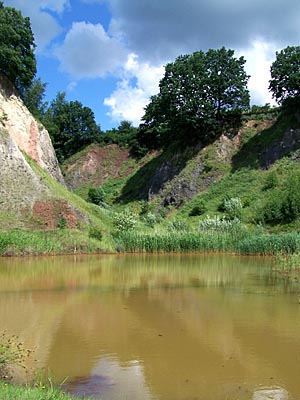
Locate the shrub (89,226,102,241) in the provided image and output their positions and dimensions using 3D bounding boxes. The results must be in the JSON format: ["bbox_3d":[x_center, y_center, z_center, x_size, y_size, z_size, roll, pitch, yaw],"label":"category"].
[{"bbox_3d":[-5.210,3.200,42.000,1.330,1.330,1.300,0,-4,0],"label":"shrub"}]

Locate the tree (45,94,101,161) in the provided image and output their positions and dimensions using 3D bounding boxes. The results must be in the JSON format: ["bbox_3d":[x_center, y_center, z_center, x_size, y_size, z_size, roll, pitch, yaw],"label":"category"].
[{"bbox_3d":[-16.240,-15.190,92.000,11.520,14.400,11.000,0,-4,0],"label":"tree"}]

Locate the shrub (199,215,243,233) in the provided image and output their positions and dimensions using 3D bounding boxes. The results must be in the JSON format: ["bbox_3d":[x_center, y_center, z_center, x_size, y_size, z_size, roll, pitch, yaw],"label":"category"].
[{"bbox_3d":[7.550,2.680,47.000,4.670,2.230,2.500,0,-4,0],"label":"shrub"}]

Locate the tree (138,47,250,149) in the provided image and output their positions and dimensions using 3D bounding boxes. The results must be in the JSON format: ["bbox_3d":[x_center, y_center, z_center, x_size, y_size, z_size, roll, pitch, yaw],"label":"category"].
[{"bbox_3d":[7.600,-17.510,75.000,18.560,16.900,15.000,0,-4,0],"label":"tree"}]

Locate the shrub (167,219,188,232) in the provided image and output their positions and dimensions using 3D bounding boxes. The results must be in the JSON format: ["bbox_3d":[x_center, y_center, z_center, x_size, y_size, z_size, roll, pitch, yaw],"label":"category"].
[{"bbox_3d":[3.010,2.900,48.000,2.390,1.740,1.900,0,-4,0],"label":"shrub"}]

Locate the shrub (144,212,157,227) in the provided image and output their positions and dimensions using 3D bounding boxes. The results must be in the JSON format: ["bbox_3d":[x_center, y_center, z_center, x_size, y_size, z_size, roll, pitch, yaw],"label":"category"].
[{"bbox_3d":[0.060,2.410,53.000,1.440,1.800,1.500,0,-4,0],"label":"shrub"}]

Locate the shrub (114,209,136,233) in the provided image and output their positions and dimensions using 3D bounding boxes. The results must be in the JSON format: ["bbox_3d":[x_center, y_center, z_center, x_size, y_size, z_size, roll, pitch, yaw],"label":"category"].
[{"bbox_3d":[-2.730,2.350,47.000,2.550,2.870,2.500,0,-4,0],"label":"shrub"}]

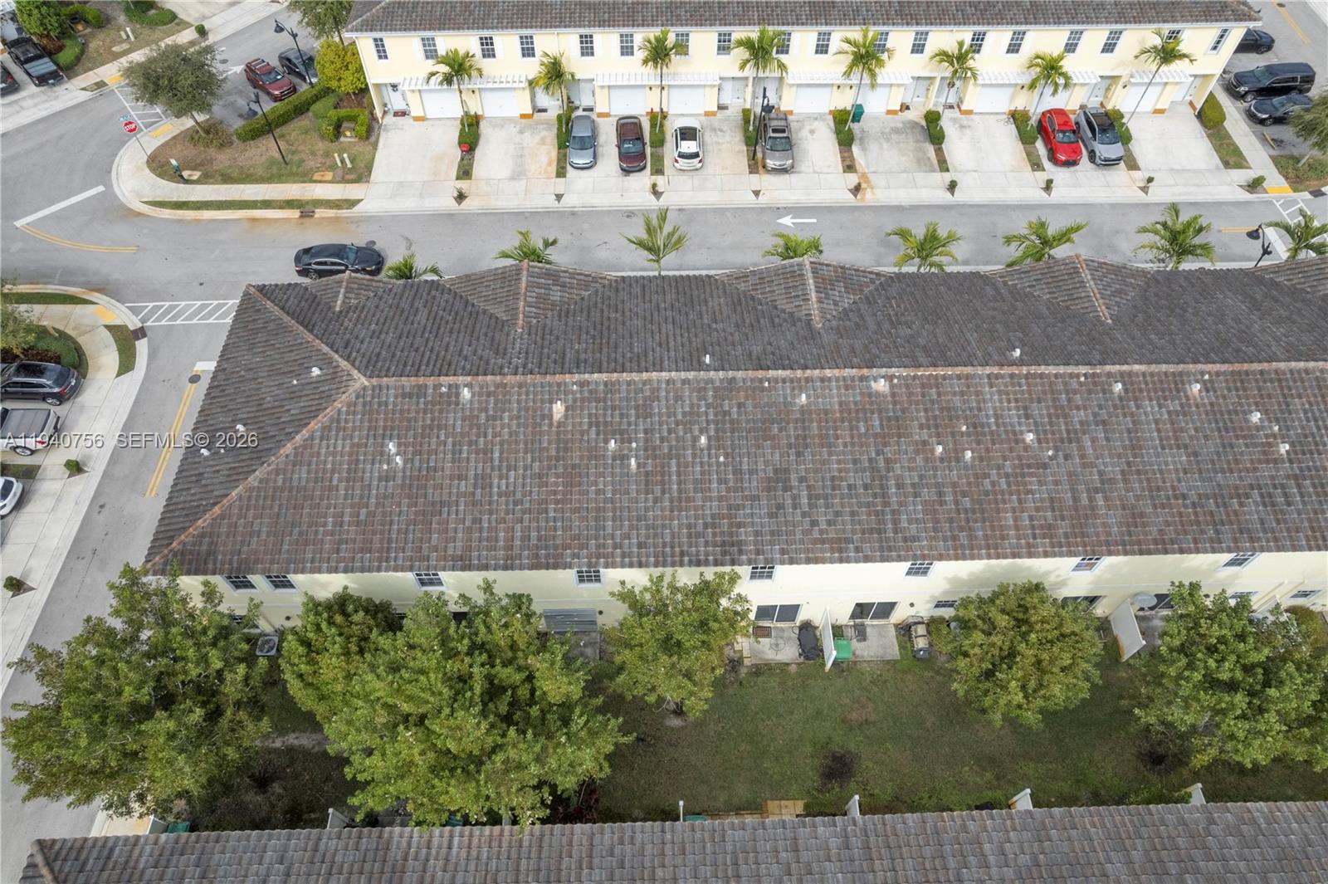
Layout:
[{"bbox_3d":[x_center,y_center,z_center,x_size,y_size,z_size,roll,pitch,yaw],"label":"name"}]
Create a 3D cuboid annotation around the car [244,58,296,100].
[{"bbox_3d":[-27.595,-25.285,56.436,4.250,1.600,1.780,39,64,23],"label":"car"}]

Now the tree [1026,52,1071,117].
[{"bbox_3d":[24.242,-22.342,52.171,2.900,5.100,2.900,-1,56,-1],"label":"tree"}]

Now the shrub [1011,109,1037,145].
[{"bbox_3d":[23.939,-20.842,53.490,1.200,0.980,2.700,-1,57,-1],"label":"shrub"}]

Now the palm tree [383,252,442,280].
[{"bbox_3d":[-12.853,-7.802,42.504,3.000,5.200,3.000,-1,56,-1],"label":"palm tree"}]

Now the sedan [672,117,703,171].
[{"bbox_3d":[1.506,-19.243,52.144,1.830,1.500,4.600,-1,57,-1],"label":"sedan"}]

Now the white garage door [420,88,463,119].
[{"bbox_3d":[-14.833,-22.473,53.930,2.480,2.130,0.150,-1,57,-1],"label":"white garage door"}]

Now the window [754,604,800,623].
[{"bbox_3d":[4.708,7.294,34.010,1.880,2.100,0.120,-1,57,-1],"label":"window"}]

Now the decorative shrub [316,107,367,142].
[{"bbox_3d":[-21.070,-20.814,53.320,2.950,0.950,2.400,-1,56,-1],"label":"decorative shrub"}]

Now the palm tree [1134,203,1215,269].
[{"bbox_3d":[24.491,-8.402,41.370,3.800,7.300,3.800,-1,56,-1],"label":"palm tree"}]

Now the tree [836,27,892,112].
[{"bbox_3d":[12.251,-22.469,51.387,3.400,6.400,3.400,-1,56,-1],"label":"tree"}]

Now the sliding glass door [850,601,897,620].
[{"bbox_3d":[8.799,7.110,34.049,1.830,2.050,0.100,-1,56,-1],"label":"sliding glass door"}]

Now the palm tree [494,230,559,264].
[{"bbox_3d":[-6.854,-8.158,42.211,3.200,6.100,3.200,-1,56,-1],"label":"palm tree"}]

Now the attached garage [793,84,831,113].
[{"bbox_3d":[10.037,-22.911,54.180,2.440,2.130,0.200,-1,57,-1],"label":"attached garage"}]

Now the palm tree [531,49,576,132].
[{"bbox_3d":[-6.789,-21.402,51.198,2.800,6.000,2.800,-1,56,-1],"label":"palm tree"}]

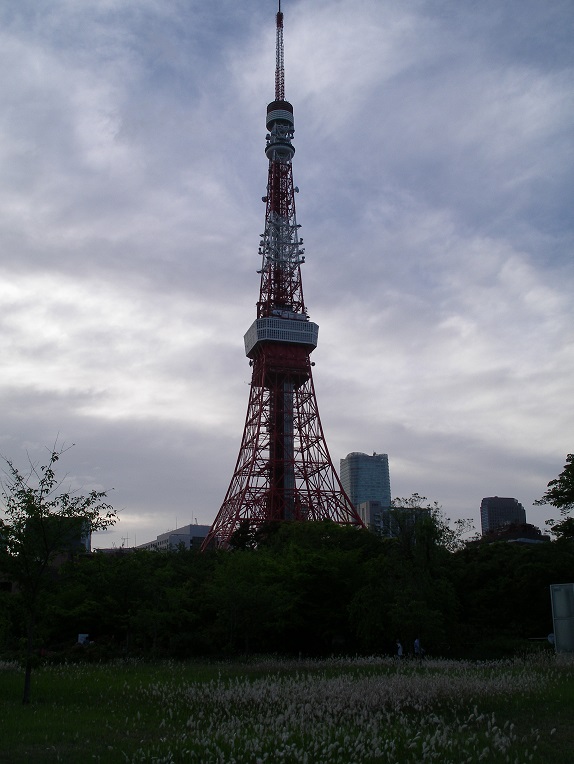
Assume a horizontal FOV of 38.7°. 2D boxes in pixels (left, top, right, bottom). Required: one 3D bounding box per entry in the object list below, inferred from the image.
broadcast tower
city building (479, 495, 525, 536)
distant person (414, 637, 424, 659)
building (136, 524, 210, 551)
[{"bbox_3d":[-2.903,-57.883,387.109,88.000,332.000,88.000,5,-17,-16],"label":"broadcast tower"},{"bbox_3d":[264.418,219.013,982.874,44.000,154.000,31.000,3,-17,-10],"label":"city building"},{"bbox_3d":[7.071,14.463,43.678,0.450,1.660,0.500,0,-17,0],"label":"distant person"},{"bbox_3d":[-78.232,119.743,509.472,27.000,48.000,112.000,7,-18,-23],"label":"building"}]

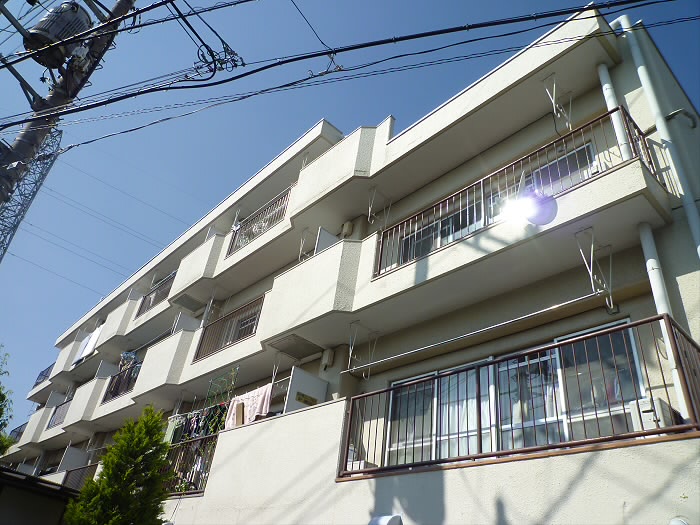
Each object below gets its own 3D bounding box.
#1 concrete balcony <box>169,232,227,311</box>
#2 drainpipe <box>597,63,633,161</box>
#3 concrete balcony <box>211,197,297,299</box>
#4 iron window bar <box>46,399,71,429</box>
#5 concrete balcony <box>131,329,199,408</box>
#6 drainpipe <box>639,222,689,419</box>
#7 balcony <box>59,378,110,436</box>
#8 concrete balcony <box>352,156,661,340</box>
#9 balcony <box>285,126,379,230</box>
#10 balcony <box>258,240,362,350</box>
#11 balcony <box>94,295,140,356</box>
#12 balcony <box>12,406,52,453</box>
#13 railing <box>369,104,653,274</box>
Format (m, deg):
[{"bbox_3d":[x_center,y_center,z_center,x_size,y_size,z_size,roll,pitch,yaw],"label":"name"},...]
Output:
[{"bbox_3d":[-3.898,0.402,13.775,0.920,1.285,2.226,32,-41,-31],"label":"concrete balcony"},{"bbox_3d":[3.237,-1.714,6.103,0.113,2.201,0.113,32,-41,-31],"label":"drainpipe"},{"bbox_3d":[-1.916,-0.540,11.991,0.735,1.285,3.318,32,-41,-31],"label":"concrete balcony"},{"bbox_3d":[-9.564,5.024,16.698,0.066,0.849,2.214,33,-42,-31],"label":"iron window bar"},{"bbox_3d":[-4.220,2.651,12.265,0.920,1.285,2.268,32,-41,-31],"label":"concrete balcony"},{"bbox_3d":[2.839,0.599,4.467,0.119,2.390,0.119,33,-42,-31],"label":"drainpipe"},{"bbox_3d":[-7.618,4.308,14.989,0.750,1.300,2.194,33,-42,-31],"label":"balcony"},{"bbox_3d":[1.717,0.017,6.401,0.735,0.401,4.095,32,-41,-31],"label":"concrete balcony"},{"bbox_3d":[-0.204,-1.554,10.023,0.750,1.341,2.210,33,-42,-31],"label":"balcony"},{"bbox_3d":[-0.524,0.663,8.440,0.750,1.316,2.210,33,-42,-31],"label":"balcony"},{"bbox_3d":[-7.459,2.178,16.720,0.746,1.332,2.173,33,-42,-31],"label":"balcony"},{"bbox_3d":[-11.748,6.515,19.469,0.920,1.285,2.268,32,-41,-31],"label":"balcony"},{"bbox_3d":[1.846,-0.603,6.508,0.615,0.840,3.649,33,-42,-31],"label":"railing"}]

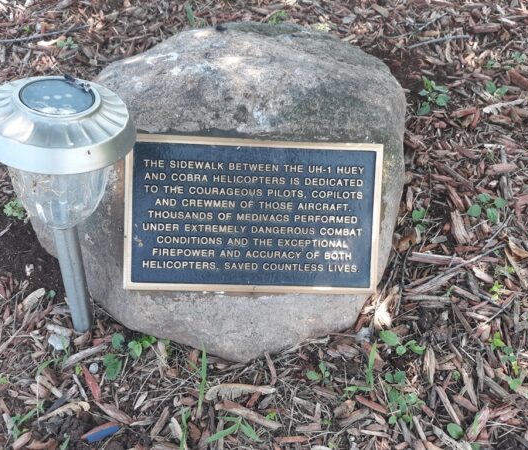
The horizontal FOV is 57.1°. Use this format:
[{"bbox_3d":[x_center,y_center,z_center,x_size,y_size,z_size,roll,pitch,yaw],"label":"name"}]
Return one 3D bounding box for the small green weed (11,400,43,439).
[{"bbox_3d":[-0.271,0.223,0.557,0.039,0.025,0.043,8,49,0],"label":"small green weed"}]

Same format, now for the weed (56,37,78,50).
[{"bbox_3d":[-0.418,-0.386,1.031,0.044,0.018,0.029,6,45,0],"label":"weed"}]

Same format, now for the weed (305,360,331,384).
[{"bbox_3d":[0.071,0.191,0.629,0.031,0.019,0.030,8,49,0],"label":"weed"}]

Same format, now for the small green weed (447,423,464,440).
[{"bbox_3d":[0.200,0.216,0.507,0.018,0.007,0.017,6,45,0],"label":"small green weed"}]

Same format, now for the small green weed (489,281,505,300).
[{"bbox_3d":[0.356,0.100,0.743,0.025,0.018,0.033,8,49,0],"label":"small green weed"}]

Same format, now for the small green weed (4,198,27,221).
[{"bbox_3d":[-0.351,-0.022,0.683,0.032,0.013,0.030,6,45,0],"label":"small green weed"}]

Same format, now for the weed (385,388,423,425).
[{"bbox_3d":[0.150,0.193,0.519,0.037,0.015,0.036,6,45,0],"label":"weed"}]

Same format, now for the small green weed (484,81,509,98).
[{"bbox_3d":[0.534,-0.311,1.115,0.055,0.030,0.050,8,49,0],"label":"small green weed"}]

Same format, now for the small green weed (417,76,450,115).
[{"bbox_3d":[0.334,-0.255,0.956,0.064,0.047,0.064,6,45,0],"label":"small green weed"}]

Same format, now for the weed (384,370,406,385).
[{"bbox_3d":[0.173,0.200,0.637,0.029,0.013,0.018,8,49,0],"label":"weed"}]

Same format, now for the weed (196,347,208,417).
[{"bbox_3d":[-0.074,0.189,0.585,0.015,0.060,0.070,8,49,0],"label":"weed"}]

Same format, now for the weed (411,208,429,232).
[{"bbox_3d":[0.264,-0.008,0.822,0.030,0.024,0.045,8,49,0],"label":"weed"}]

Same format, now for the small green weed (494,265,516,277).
[{"bbox_3d":[0.385,0.072,0.773,0.035,0.013,0.020,8,49,0],"label":"small green weed"}]

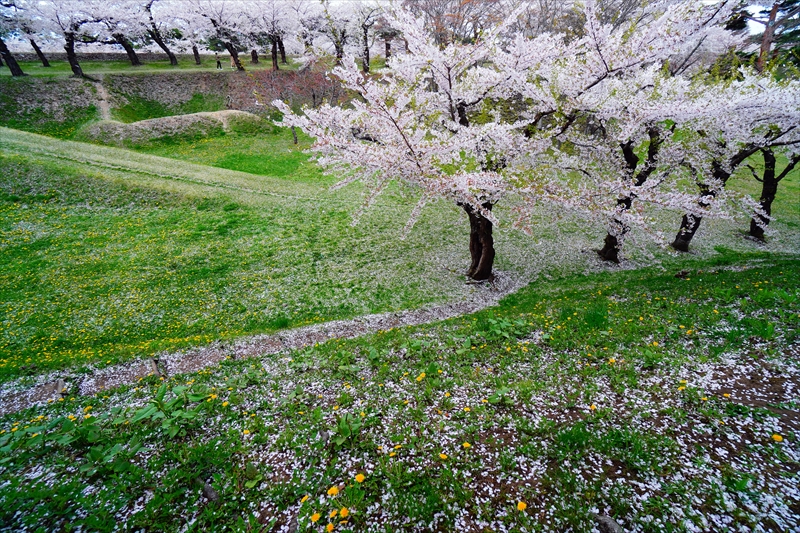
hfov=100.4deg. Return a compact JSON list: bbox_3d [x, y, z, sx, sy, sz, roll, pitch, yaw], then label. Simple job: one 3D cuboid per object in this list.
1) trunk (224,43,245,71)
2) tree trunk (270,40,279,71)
[{"bbox_3d":[-18.398,-23.290,37.073,0.780,2.780,0.740,-17,32,11],"label":"trunk"},{"bbox_3d":[-14.110,-23.779,37.588,0.630,2.860,0.600,5,34,-4],"label":"tree trunk"}]

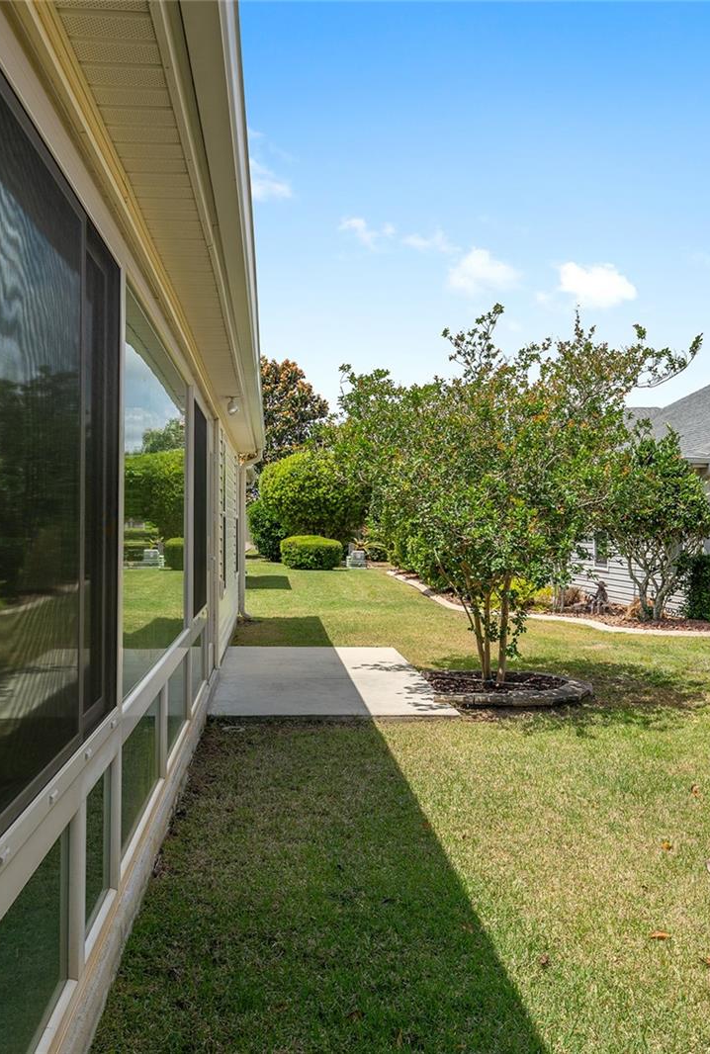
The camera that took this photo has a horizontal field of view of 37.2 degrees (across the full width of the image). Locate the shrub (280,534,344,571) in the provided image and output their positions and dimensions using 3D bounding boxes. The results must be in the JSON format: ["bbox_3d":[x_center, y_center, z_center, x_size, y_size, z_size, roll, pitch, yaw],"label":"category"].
[{"bbox_3d":[-1.395,0.810,34.500,2.100,1.150,1.900,0,0,-5],"label":"shrub"}]

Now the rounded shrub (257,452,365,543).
[{"bbox_3d":[-1.330,-0.740,38.500,4.300,4.250,4.000,0,0,-5],"label":"rounded shrub"}]

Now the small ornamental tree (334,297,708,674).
[{"bbox_3d":[1.430,-0.280,9.200,3.050,3.300,2.800,0,0,-5],"label":"small ornamental tree"}]

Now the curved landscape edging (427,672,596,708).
[{"bbox_3d":[1.320,1.365,9.000,1.420,0.120,1.400,0,0,-5],"label":"curved landscape edging"}]

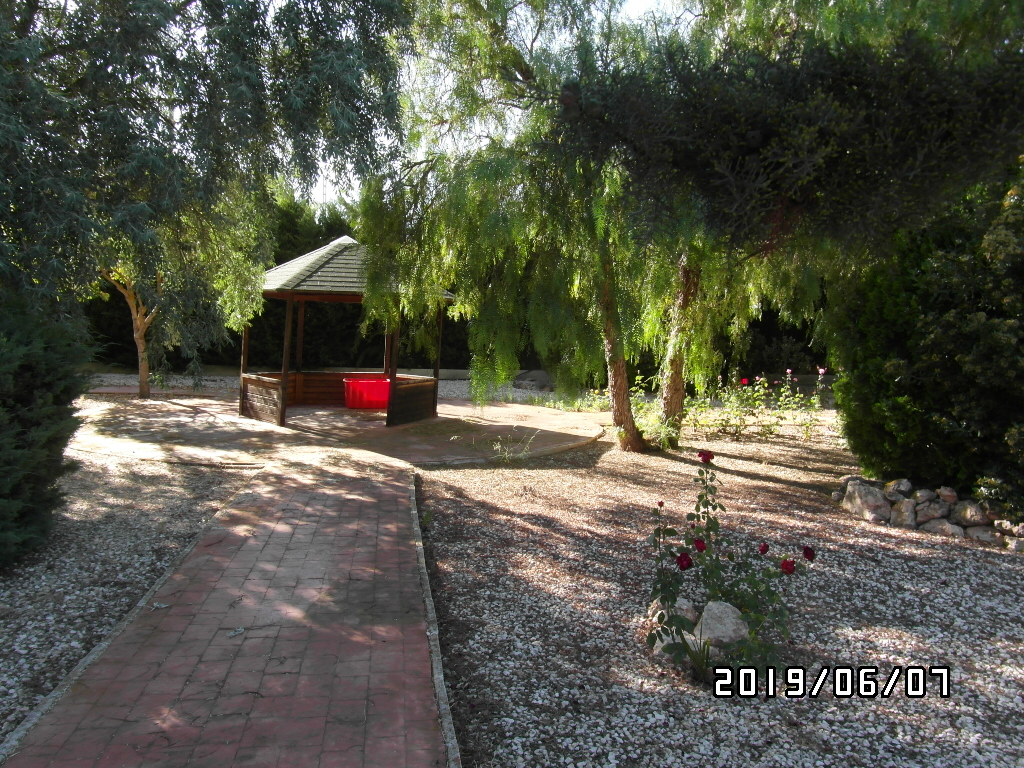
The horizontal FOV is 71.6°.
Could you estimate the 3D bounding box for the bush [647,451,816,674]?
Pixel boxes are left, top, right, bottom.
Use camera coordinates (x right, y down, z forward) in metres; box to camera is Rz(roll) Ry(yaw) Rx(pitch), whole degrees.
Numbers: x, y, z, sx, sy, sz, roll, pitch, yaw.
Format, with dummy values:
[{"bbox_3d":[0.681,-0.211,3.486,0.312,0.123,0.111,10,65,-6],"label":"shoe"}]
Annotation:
[{"bbox_3d":[1.071,0.871,3.464,0.788,1.051,0.650,3,4,18],"label":"bush"}]

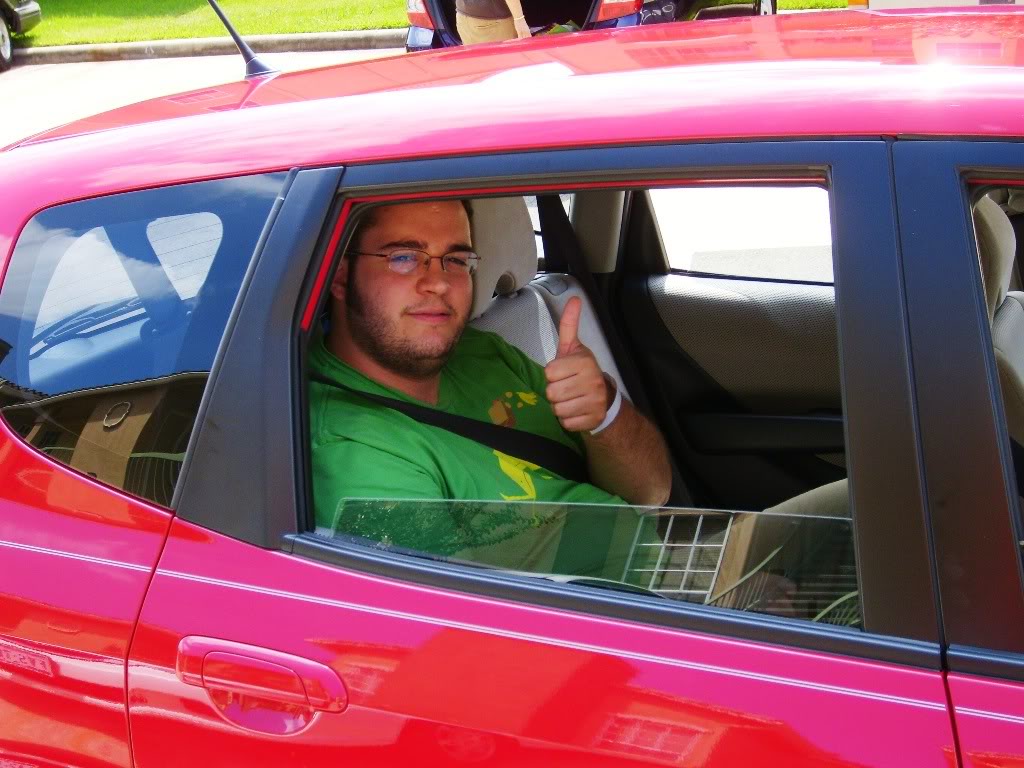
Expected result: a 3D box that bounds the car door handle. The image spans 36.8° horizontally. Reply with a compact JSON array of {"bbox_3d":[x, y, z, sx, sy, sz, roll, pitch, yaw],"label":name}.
[{"bbox_3d":[-0.259,0.303,1.600,0.195,0.056,0.035,6,15,22],"label":"car door handle"}]

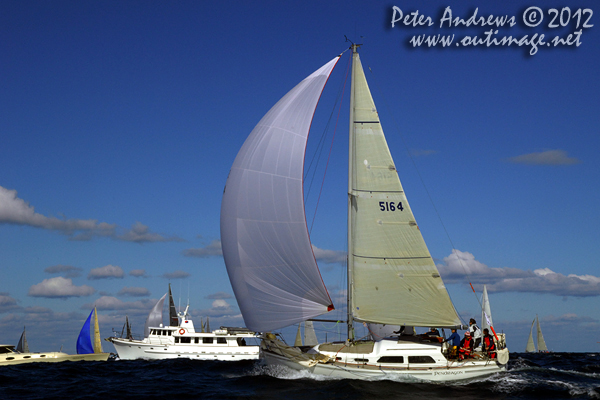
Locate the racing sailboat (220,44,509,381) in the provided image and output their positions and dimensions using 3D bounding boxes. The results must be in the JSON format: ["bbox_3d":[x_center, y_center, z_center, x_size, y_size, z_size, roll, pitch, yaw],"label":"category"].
[{"bbox_3d":[2.549,0.357,41.179,10.900,13.250,3.700,2,-8,-11],"label":"racing sailboat"}]

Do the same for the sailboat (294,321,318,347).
[{"bbox_3d":[1.900,41.619,332.473,9.800,14.460,3.600,-1,-8,5],"label":"sailboat"}]

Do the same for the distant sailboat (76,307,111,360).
[{"bbox_3d":[-61.485,39.276,312.604,10.800,15.070,3.800,-3,-9,22],"label":"distant sailboat"}]

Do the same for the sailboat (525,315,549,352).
[{"bbox_3d":[93.863,53.162,416.689,10.300,15.360,3.700,-1,-8,5],"label":"sailboat"}]

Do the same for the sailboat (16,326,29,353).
[{"bbox_3d":[-146.452,74.270,555.092,9.500,14.670,3.600,-2,-8,12],"label":"sailboat"}]

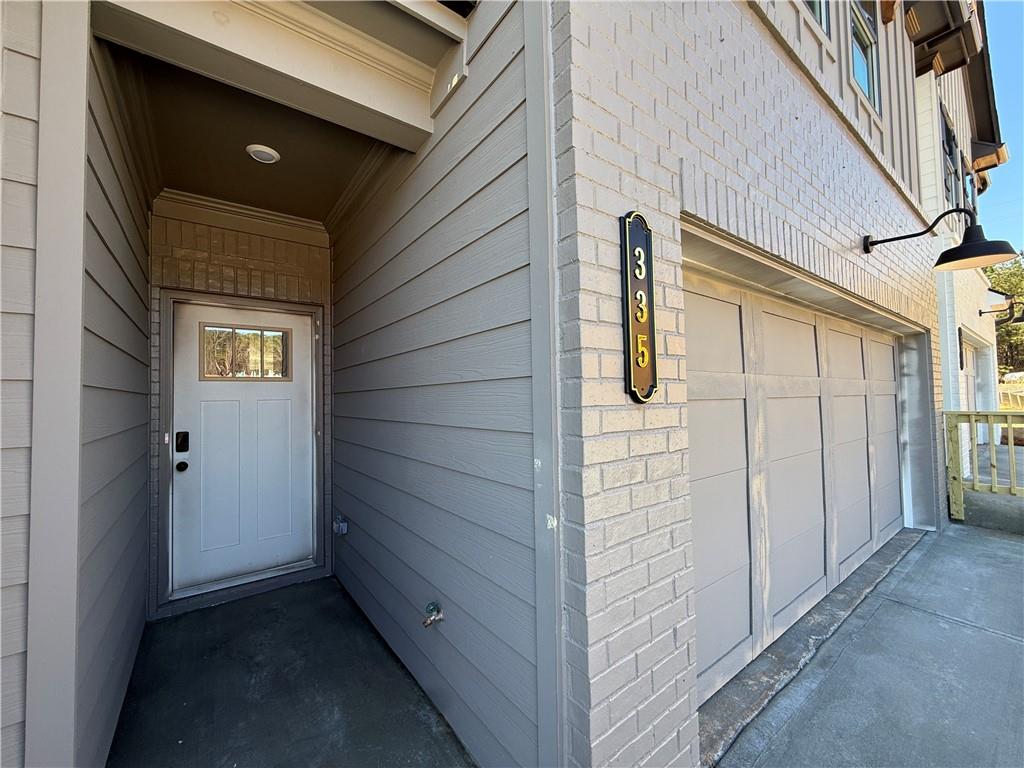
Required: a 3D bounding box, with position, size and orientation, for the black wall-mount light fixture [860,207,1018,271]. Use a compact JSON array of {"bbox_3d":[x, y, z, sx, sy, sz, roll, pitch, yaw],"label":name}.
[{"bbox_3d":[2.750,-0.927,2.702,0.355,0.375,0.695,0,-2,-37],"label":"black wall-mount light fixture"}]

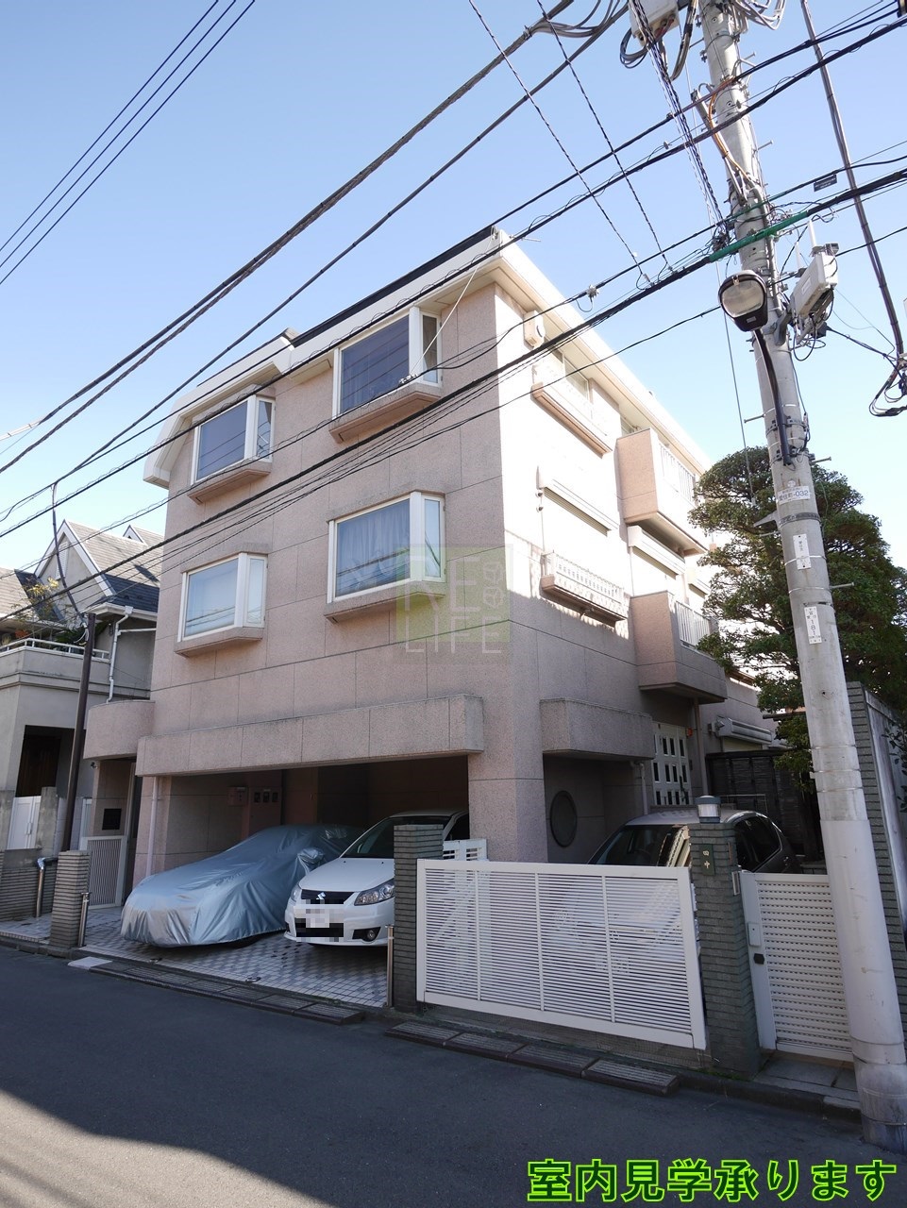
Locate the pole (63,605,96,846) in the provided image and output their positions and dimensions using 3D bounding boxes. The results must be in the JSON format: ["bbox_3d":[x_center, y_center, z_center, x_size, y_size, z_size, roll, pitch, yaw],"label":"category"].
[{"bbox_3d":[-6.189,2.574,11.428,0.140,4.950,0.140,-13,-19,35],"label":"pole"}]

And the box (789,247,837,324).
[{"bbox_3d":[2.700,-2.388,5.250,0.170,0.320,0.420,0,-16,-4],"label":"box"}]

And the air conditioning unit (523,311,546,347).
[{"bbox_3d":[1.145,-3.822,9.855,0.210,0.460,0.300,-13,-19,35],"label":"air conditioning unit"}]

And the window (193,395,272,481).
[{"bbox_3d":[-3.901,-2.748,12.176,1.930,1.177,0.360,-13,-19,35],"label":"window"}]

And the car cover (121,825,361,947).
[{"bbox_3d":[-2.549,4.054,10.479,1.740,1.350,4.500,-12,-19,33],"label":"car cover"}]

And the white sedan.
[{"bbox_3d":[-0.298,3.663,9.592,1.730,1.545,4.400,-11,-18,31],"label":"white sedan"}]

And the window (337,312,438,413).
[{"bbox_3d":[-1.044,-3.392,10.110,1.930,1.160,0.360,-13,-19,35],"label":"window"}]

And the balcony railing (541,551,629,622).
[{"bbox_3d":[1.859,-0.210,9.709,0.220,0.470,2.200,-13,-19,35],"label":"balcony railing"}]

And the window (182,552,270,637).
[{"bbox_3d":[-3.821,-0.057,11.396,1.930,1.197,0.360,-13,-19,35],"label":"window"}]

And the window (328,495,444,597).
[{"bbox_3d":[-0.964,-0.664,9.201,1.950,1.200,0.330,-13,-20,35],"label":"window"}]

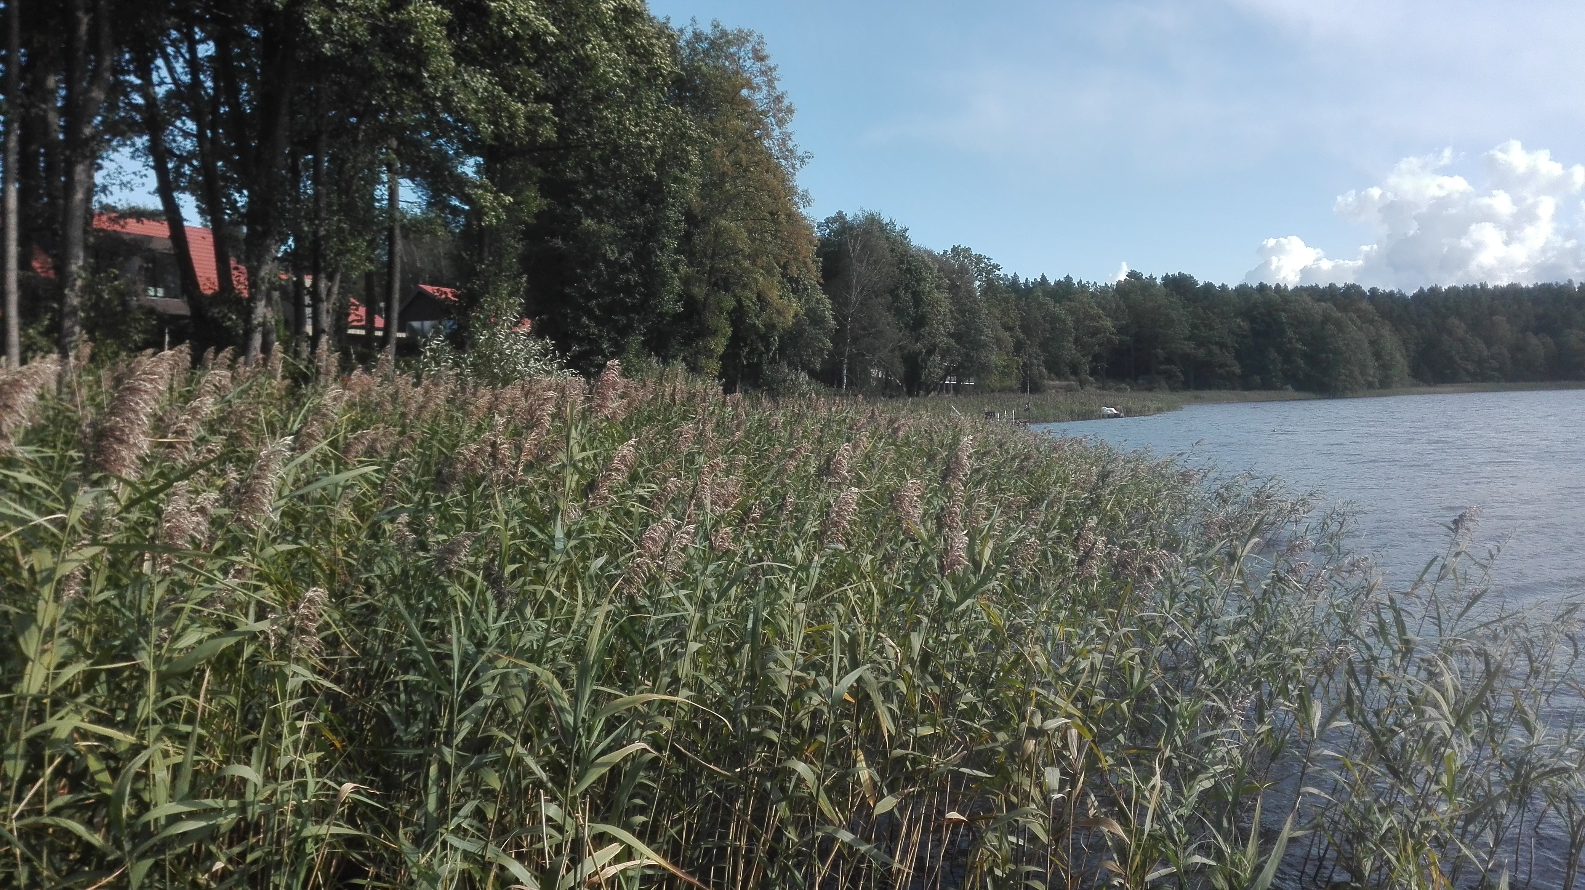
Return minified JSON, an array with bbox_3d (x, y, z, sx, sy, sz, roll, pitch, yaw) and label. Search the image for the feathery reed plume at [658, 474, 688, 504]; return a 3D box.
[{"bbox_3d":[-0.508,0.186,4.800,0.117,0.117,0.100,0,3,0],"label":"feathery reed plume"}]

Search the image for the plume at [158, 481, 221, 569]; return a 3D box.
[{"bbox_3d":[-1.542,0.204,2.900,0.132,0.209,0.119,12,3,0],"label":"plume"}]

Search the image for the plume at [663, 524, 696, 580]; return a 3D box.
[{"bbox_3d":[-0.360,0.338,3.600,0.099,0.175,0.100,0,3,0],"label":"plume"}]

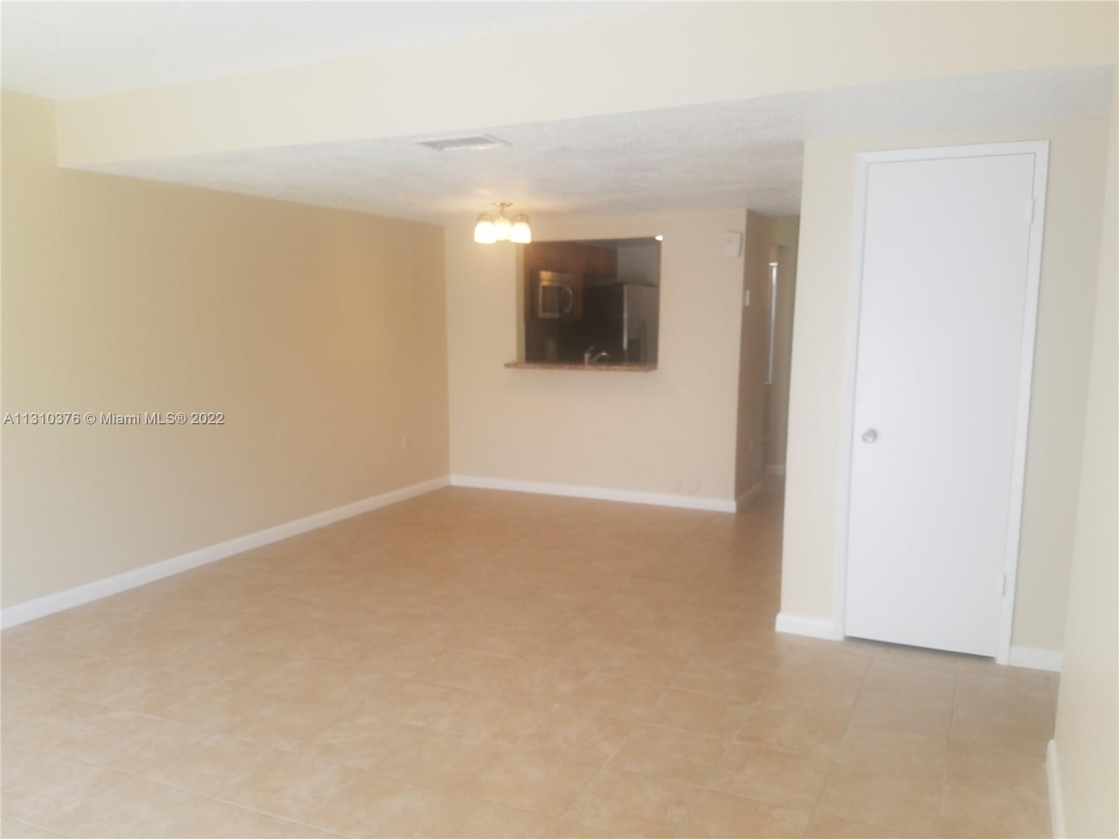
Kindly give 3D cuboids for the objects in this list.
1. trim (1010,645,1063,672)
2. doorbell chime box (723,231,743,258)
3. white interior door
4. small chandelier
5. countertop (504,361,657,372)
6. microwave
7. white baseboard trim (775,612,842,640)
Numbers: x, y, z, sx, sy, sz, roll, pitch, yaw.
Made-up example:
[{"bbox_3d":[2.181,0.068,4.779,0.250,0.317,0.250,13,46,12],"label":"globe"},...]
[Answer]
[{"bbox_3d":[1.938,0.972,3.431,0.190,0.095,0.018,4,8,26],"label":"trim"},{"bbox_3d":[1.214,-1.231,5.920,0.132,0.182,0.055,4,8,25],"label":"doorbell chime box"},{"bbox_3d":[1.554,-0.045,3.488,0.650,2.060,0.060,4,8,26],"label":"white interior door"},{"bbox_3d":[-0.380,-1.319,5.665,0.380,0.270,0.370,0,7,0],"label":"small chandelier"},{"bbox_3d":[0.179,-0.413,6.505,1.195,0.042,0.340,4,8,26],"label":"countertop"},{"bbox_3d":[-0.187,-1.165,7.948,0.400,0.425,0.760,4,8,26],"label":"microwave"},{"bbox_3d":[1.112,0.923,3.787,0.265,0.095,0.018,4,8,26],"label":"white baseboard trim"}]

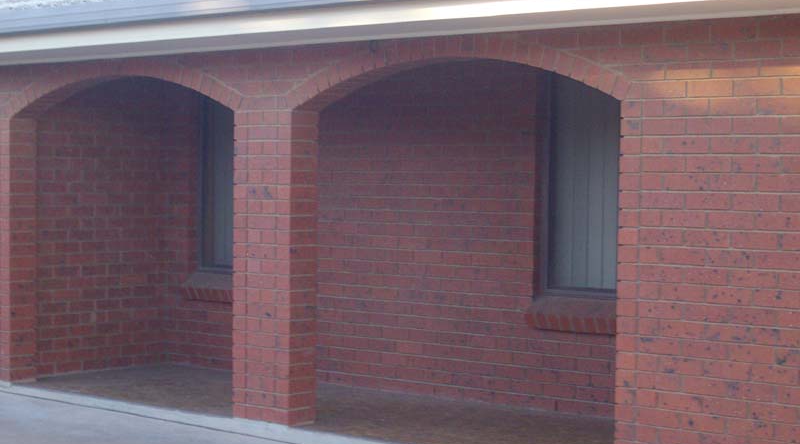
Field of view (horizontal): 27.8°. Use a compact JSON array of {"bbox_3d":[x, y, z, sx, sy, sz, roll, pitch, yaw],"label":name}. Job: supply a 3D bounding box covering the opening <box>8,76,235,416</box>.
[{"bbox_3d":[-1.752,0.095,10.412,2.234,2.064,0.225,2,2,41],"label":"opening"}]

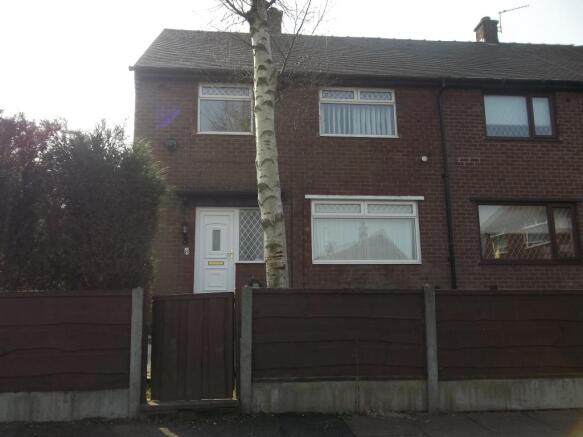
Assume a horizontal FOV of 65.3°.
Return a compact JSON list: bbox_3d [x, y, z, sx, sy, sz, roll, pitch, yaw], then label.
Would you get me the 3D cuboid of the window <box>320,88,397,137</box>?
[{"bbox_3d":[1.409,-2.241,9.613,1.654,1.073,0.100,0,-9,-5],"label":"window"}]

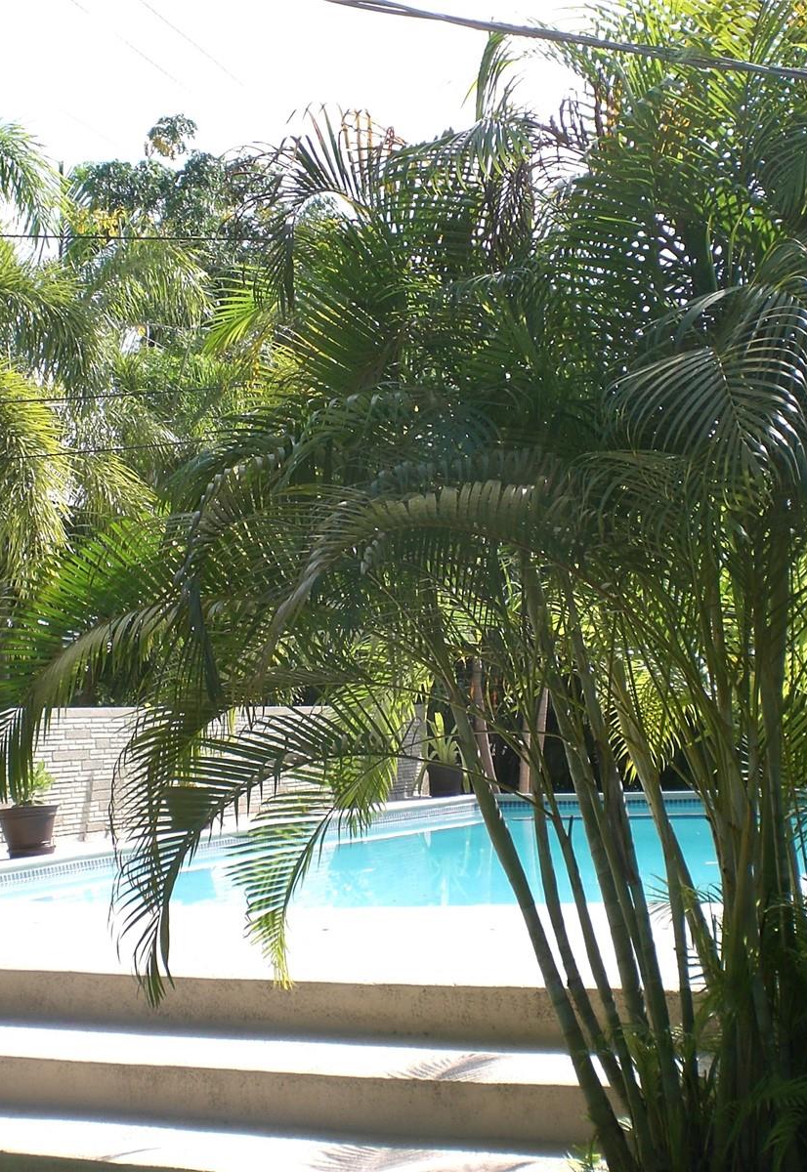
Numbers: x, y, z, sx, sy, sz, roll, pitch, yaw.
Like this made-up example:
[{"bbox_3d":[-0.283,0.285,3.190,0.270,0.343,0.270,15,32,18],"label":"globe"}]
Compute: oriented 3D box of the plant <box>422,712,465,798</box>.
[{"bbox_3d":[0.442,1.883,19.100,0.540,0.970,0.540,0,-4,1],"label":"plant"}]

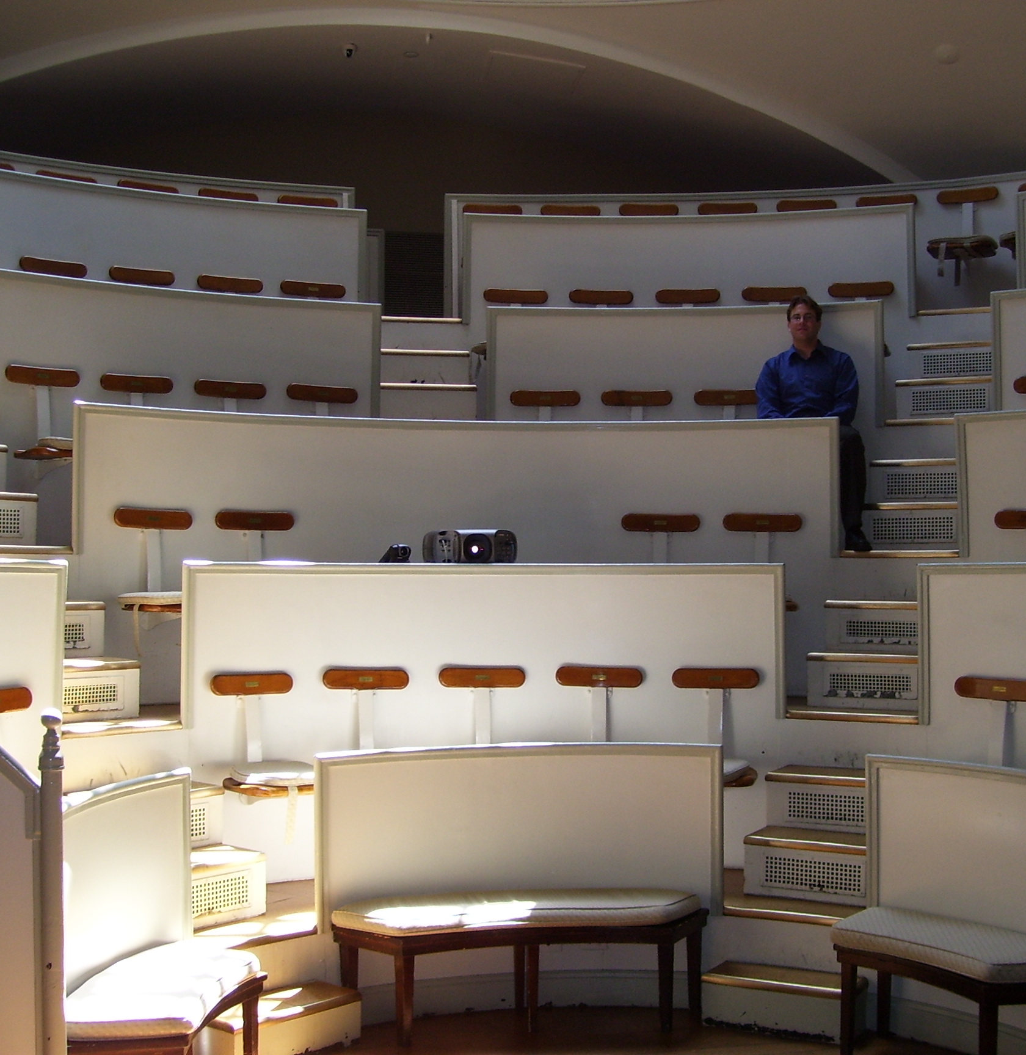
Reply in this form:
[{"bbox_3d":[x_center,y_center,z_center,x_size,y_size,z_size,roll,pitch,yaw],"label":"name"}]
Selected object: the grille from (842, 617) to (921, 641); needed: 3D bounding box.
[{"bbox_3d":[1.614,0.444,6.349,0.365,0.112,0.020,-1,-2,26],"label":"grille"}]

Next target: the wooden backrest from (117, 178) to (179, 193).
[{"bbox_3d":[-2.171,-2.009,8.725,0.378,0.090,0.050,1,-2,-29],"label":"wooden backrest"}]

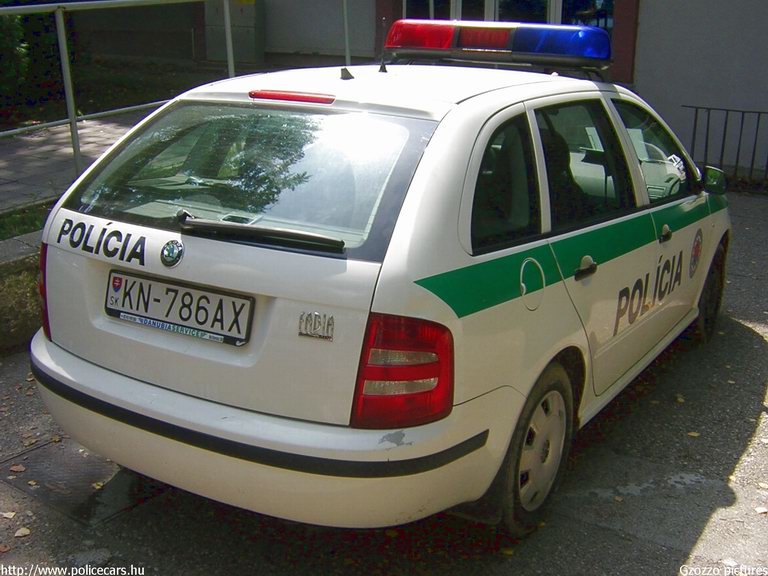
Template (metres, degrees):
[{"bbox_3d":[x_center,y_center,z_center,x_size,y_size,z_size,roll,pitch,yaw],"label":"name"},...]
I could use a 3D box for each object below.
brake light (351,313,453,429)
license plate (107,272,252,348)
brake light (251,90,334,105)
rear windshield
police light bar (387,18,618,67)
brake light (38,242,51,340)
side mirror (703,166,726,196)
[{"bbox_3d":[0.042,0.202,1.865,0.205,0.295,0.160,11,17,31],"label":"brake light"},{"bbox_3d":[-0.557,0.048,2.119,0.530,0.130,0.020,10,4,31],"label":"license plate"},{"bbox_3d":[-0.273,-0.576,2.392,0.315,0.030,0.040,11,17,31],"label":"brake light"},{"bbox_3d":[-0.388,-0.356,2.272,1.165,0.080,0.530,11,54,31],"label":"rear windshield"},{"bbox_3d":[0.495,-1.079,3.511,1.050,0.165,0.260,11,17,31],"label":"police light bar"},{"bbox_3d":[-1.075,-0.012,2.535,0.205,0.295,0.160,11,17,31],"label":"brake light"},{"bbox_3d":[1.552,-0.508,3.781,0.160,0.130,0.110,11,17,31],"label":"side mirror"}]

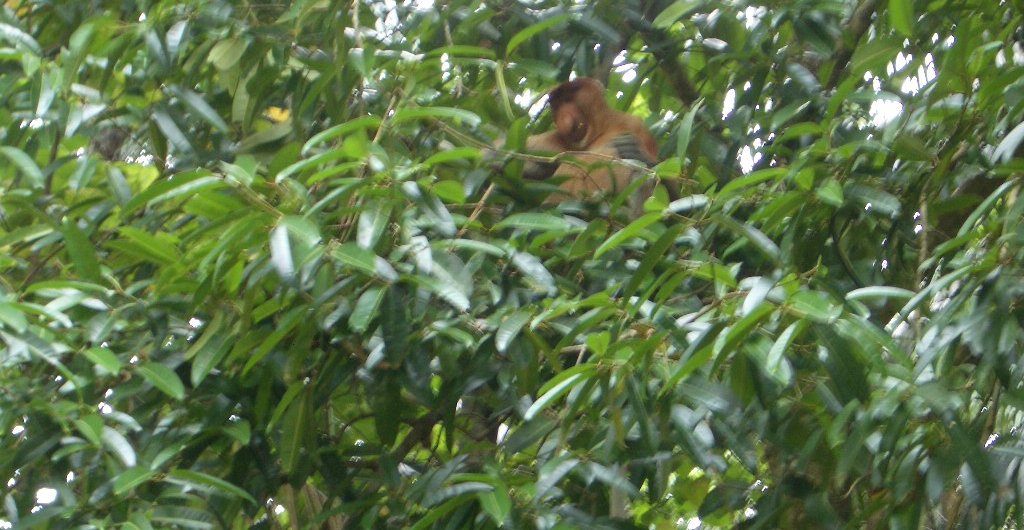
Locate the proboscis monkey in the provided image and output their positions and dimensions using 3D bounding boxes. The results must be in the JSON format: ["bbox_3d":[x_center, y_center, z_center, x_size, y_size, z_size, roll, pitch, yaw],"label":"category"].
[{"bbox_3d":[0.218,-0.335,9.600,0.480,0.520,0.460,-8,-14,33],"label":"proboscis monkey"}]

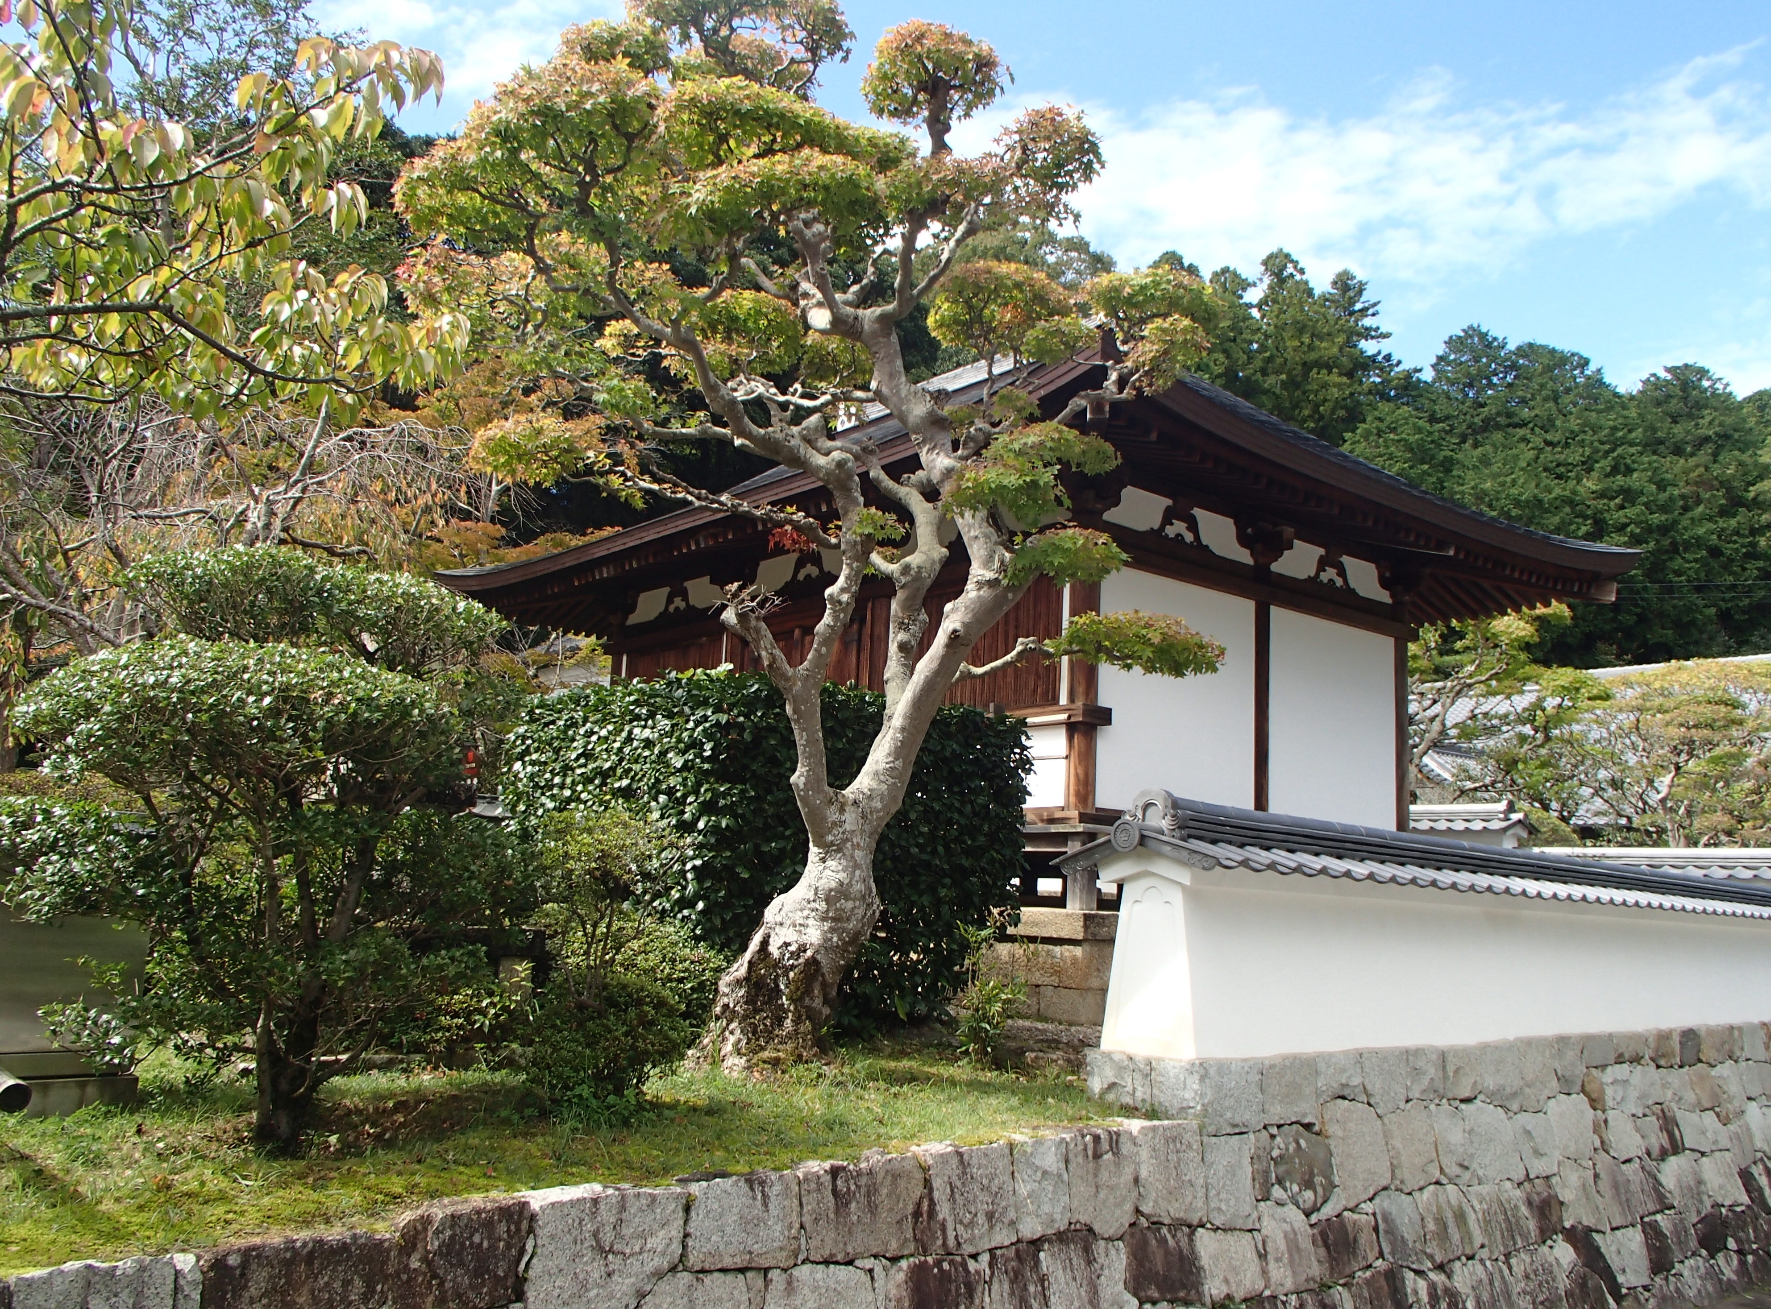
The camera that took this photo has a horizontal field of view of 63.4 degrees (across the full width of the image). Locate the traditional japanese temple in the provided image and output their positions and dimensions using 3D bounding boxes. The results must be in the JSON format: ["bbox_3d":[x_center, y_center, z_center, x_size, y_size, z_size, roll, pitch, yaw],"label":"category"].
[{"bbox_3d":[0.983,-0.343,16.833,8.100,6.660,11.730,11,-12,-37],"label":"traditional japanese temple"}]

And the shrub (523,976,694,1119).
[{"bbox_3d":[-1.123,1.552,5.863,0.700,0.560,0.660,3,-10,0],"label":"shrub"}]

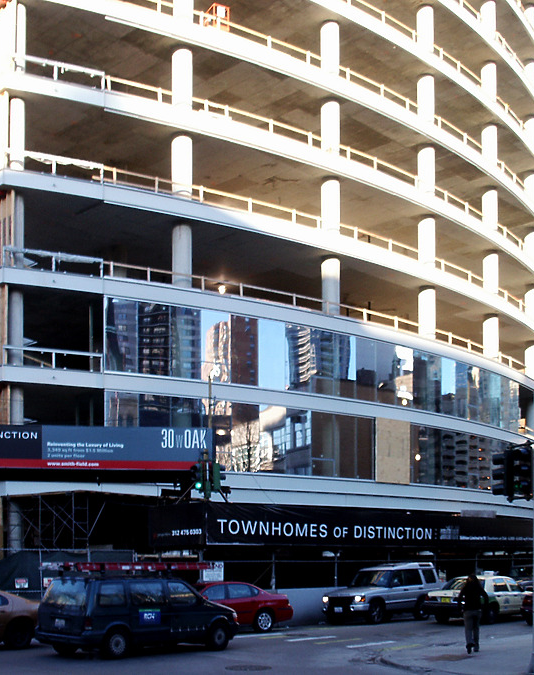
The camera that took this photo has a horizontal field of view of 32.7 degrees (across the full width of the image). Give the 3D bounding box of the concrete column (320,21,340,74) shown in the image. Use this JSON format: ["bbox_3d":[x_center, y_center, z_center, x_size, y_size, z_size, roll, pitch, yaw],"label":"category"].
[{"bbox_3d":[2.700,-12.086,39.000,0.780,2.950,0.780,0,-9,0],"label":"concrete column"}]

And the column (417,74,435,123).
[{"bbox_3d":[7.607,-11.065,43.400,0.790,2.950,0.790,0,-9,0],"label":"column"}]

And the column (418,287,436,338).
[{"bbox_3d":[7.560,-0.921,43.000,0.790,2.950,0.790,0,-9,0],"label":"column"}]

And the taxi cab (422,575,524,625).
[{"bbox_3d":[7.334,8.645,30.200,1.960,1.500,5.350,-8,-12,43],"label":"taxi cab"}]

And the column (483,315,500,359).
[{"bbox_3d":[11.792,0.578,47.800,0.740,2.750,0.740,0,-5,0],"label":"column"}]

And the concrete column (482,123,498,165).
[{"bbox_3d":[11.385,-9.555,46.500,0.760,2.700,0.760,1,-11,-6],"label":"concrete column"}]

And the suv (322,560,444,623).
[{"bbox_3d":[4.100,9.040,32.300,1.890,1.950,4.700,-11,-17,39],"label":"suv"}]

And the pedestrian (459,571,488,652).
[{"bbox_3d":[4.426,5.945,19.600,0.580,1.700,0.400,-5,-14,19],"label":"pedestrian"}]

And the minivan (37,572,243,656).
[{"bbox_3d":[-2.789,6.297,20.800,1.820,1.720,4.500,-11,-15,43],"label":"minivan"}]

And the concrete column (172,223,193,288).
[{"bbox_3d":[-3.222,-2.898,34.700,0.770,2.950,0.770,0,-9,0],"label":"concrete column"}]

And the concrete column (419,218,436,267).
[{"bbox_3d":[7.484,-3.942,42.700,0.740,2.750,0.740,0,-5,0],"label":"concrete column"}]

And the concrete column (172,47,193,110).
[{"bbox_3d":[-3.529,-10.690,38.000,0.860,2.950,0.860,0,-13,0],"label":"concrete column"}]

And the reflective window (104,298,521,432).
[{"bbox_3d":[4.464,1.897,42.100,25.900,2.900,1.800,11,-18,-37],"label":"reflective window"}]

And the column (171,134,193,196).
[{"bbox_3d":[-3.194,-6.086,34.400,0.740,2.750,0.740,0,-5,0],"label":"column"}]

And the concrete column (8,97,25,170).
[{"bbox_3d":[-8.417,-6.714,30.700,0.530,2.750,0.530,1,-11,-6],"label":"concrete column"}]

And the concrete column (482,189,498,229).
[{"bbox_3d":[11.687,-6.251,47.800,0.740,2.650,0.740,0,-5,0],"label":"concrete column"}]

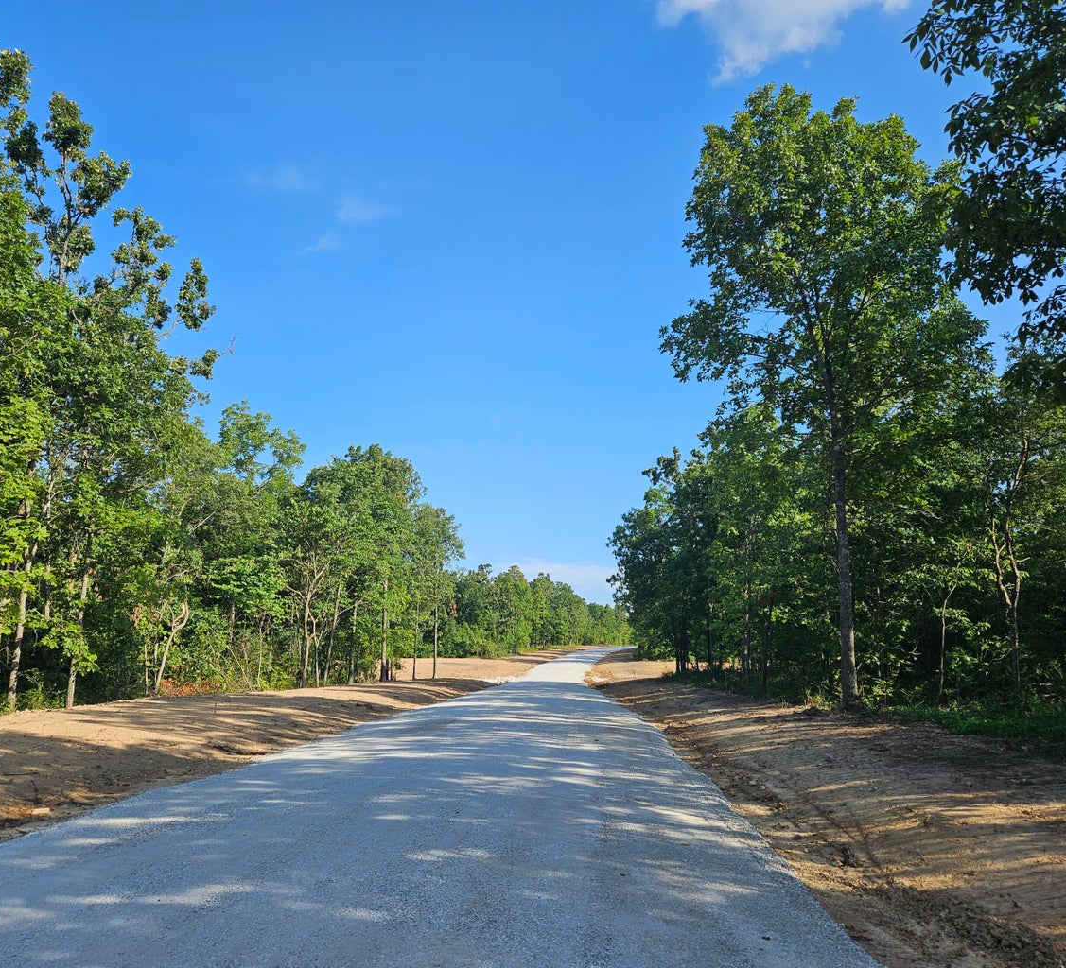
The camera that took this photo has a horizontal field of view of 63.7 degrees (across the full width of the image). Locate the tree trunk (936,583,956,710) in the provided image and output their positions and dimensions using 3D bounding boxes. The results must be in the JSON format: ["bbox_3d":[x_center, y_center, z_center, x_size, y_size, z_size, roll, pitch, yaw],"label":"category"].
[{"bbox_3d":[8.894,3.482,18.476,0.420,2.630,0.280,0,-10,0],"label":"tree trunk"}]

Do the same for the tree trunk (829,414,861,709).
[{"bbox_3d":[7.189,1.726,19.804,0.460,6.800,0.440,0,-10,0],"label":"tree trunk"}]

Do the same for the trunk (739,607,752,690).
[{"bbox_3d":[7.779,6.021,31.431,0.360,3.030,0.330,0,-10,0],"label":"trunk"}]

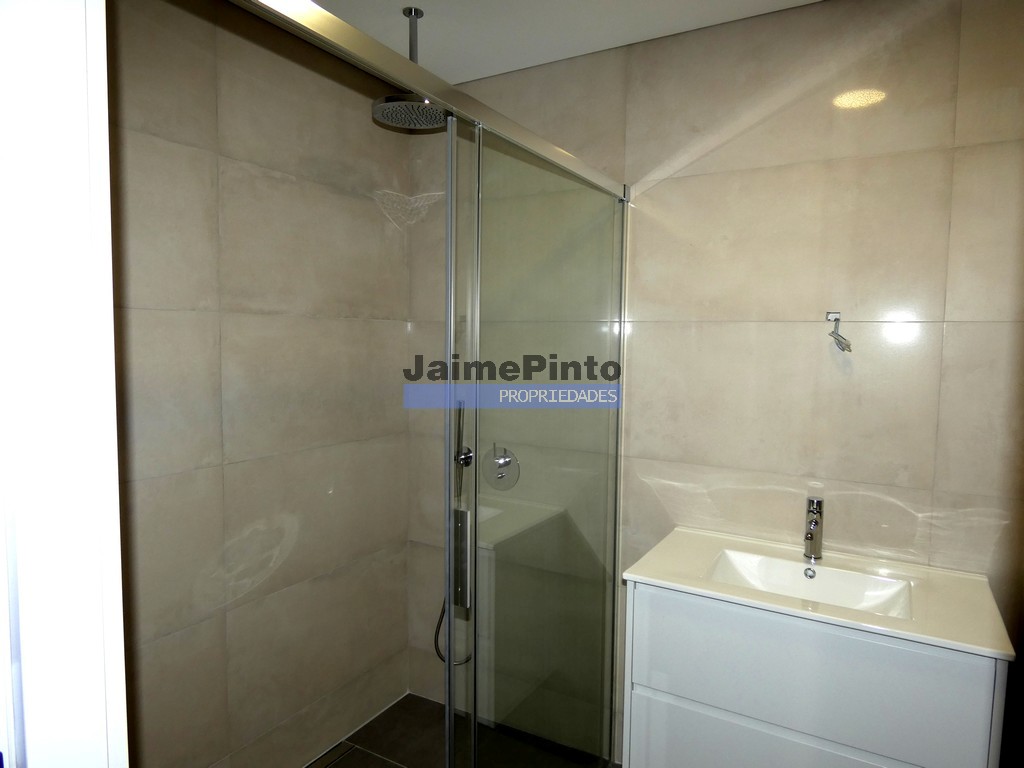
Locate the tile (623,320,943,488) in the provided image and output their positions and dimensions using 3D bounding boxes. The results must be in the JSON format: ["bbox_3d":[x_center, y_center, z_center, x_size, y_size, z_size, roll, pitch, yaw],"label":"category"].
[{"bbox_3d":[0.746,0.039,1.871,0.895,0.450,0.010,3,4,30],"label":"tile"}]

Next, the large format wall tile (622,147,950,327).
[{"bbox_3d":[0.753,-0.410,1.841,0.895,0.450,0.010,3,4,30],"label":"large format wall tile"}]

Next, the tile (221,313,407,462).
[{"bbox_3d":[-0.639,-0.006,2.190,0.010,0.450,0.850,3,5,30],"label":"tile"}]

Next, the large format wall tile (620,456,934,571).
[{"bbox_3d":[0.740,0.488,1.901,0.895,0.450,0.010,3,4,30],"label":"large format wall tile"}]

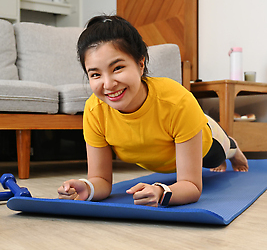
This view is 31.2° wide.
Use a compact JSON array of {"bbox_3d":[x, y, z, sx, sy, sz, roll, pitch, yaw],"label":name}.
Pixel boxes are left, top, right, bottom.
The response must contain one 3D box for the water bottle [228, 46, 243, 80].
[{"bbox_3d":[0.614,-0.360,2.860,0.080,0.202,0.075,0,1,0],"label":"water bottle"}]

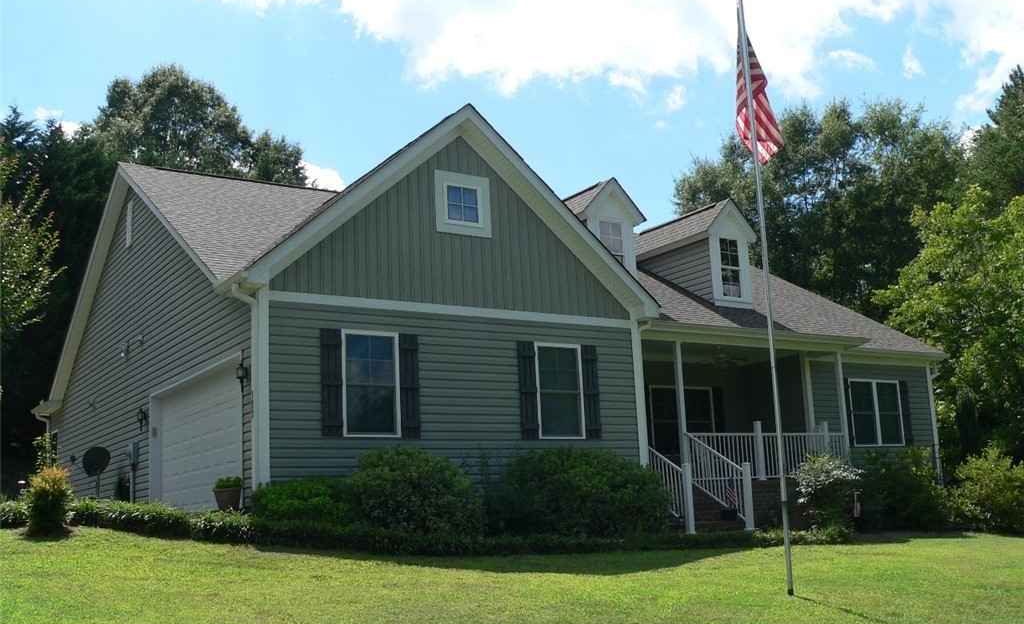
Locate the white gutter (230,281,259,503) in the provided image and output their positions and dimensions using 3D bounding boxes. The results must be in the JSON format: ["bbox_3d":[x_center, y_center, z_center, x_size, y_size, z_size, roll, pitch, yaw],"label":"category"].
[{"bbox_3d":[-3.503,1.028,13.985,0.340,2.890,0.110,5,-13,-32],"label":"white gutter"}]

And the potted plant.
[{"bbox_3d":[-3.722,2.385,13.980,0.420,0.460,0.420,5,-13,-32],"label":"potted plant"}]

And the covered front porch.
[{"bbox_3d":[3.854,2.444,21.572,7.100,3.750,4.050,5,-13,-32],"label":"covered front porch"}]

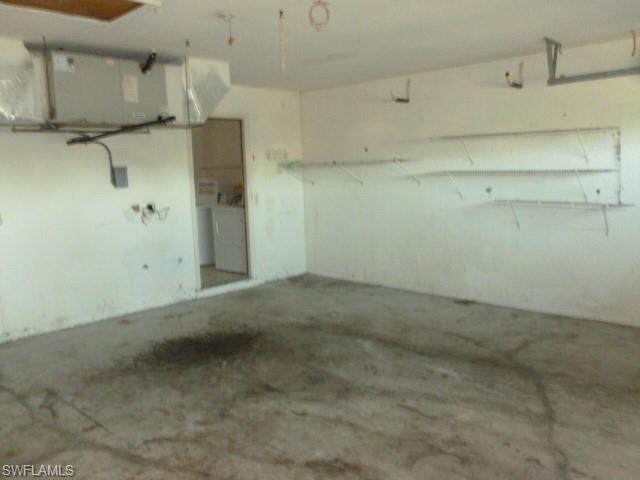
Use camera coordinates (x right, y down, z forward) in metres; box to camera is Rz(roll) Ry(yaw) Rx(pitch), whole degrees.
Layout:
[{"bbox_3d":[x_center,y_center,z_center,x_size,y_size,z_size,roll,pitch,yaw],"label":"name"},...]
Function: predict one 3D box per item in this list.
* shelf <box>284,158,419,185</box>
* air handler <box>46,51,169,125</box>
[{"bbox_3d":[0.327,-0.835,6.479,1.961,0.292,0.382,6,11,44],"label":"shelf"},{"bbox_3d":[-1.976,-1.283,4.625,0.560,0.548,1.075,6,11,44],"label":"air handler"}]

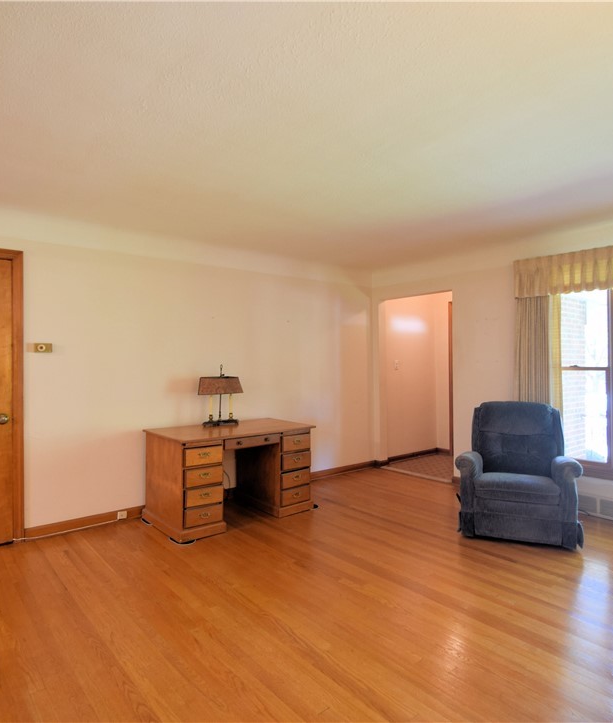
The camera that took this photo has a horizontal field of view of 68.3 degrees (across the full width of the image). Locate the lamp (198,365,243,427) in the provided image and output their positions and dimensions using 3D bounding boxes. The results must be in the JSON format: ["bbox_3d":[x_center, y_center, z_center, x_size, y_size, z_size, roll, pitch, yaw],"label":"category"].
[{"bbox_3d":[-0.808,0.314,4.252,0.420,0.566,0.180,0,0,-37],"label":"lamp"}]

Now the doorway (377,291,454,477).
[{"bbox_3d":[1.291,0.286,5.277,0.160,2.063,1.040,0,0,-39],"label":"doorway"}]

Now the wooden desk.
[{"bbox_3d":[-0.668,0.963,3.976,1.240,0.738,0.780,0,0,-37],"label":"wooden desk"}]

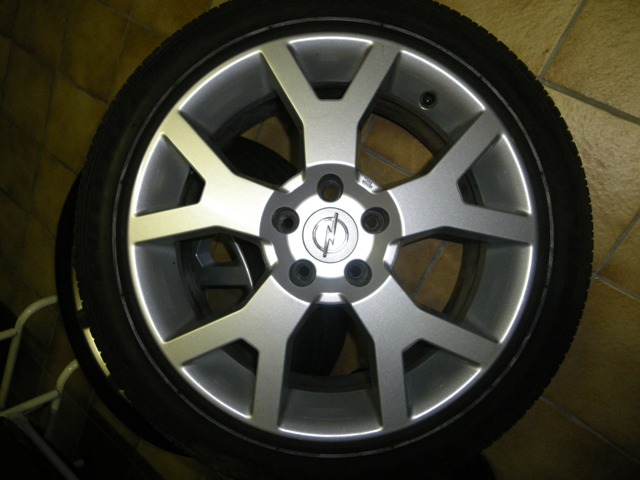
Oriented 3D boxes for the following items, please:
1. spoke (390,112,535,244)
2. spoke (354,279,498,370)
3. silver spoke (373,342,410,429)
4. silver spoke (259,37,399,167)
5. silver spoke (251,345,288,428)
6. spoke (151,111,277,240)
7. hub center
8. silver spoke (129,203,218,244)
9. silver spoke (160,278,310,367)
[{"bbox_3d":[0.158,-0.053,0.619,0.150,0.040,0.165,-18,88,-1],"label":"spoke"},{"bbox_3d":[0.116,0.109,0.614,0.166,0.040,0.074,30,89,1],"label":"spoke"},{"bbox_3d":[0.084,0.167,0.612,0.033,0.040,0.098,-6,88,0],"label":"silver spoke"},{"bbox_3d":[0.012,-0.158,0.622,0.160,0.040,0.145,0,88,0],"label":"silver spoke"},{"bbox_3d":[-0.059,0.167,0.612,0.033,0.040,0.097,6,88,0],"label":"silver spoke"},{"bbox_3d":[-0.125,-0.069,0.619,0.174,0.040,0.075,40,89,1],"label":"spoke"},{"bbox_3d":[0.013,-0.005,0.618,0.065,0.020,0.065,-18,88,-1],"label":"hub center"},{"bbox_3d":[-0.169,-0.021,0.618,0.108,0.040,0.033,-11,88,0],"label":"silver spoke"},{"bbox_3d":[-0.090,0.108,0.614,0.166,0.040,0.079,-32,89,-1],"label":"silver spoke"}]

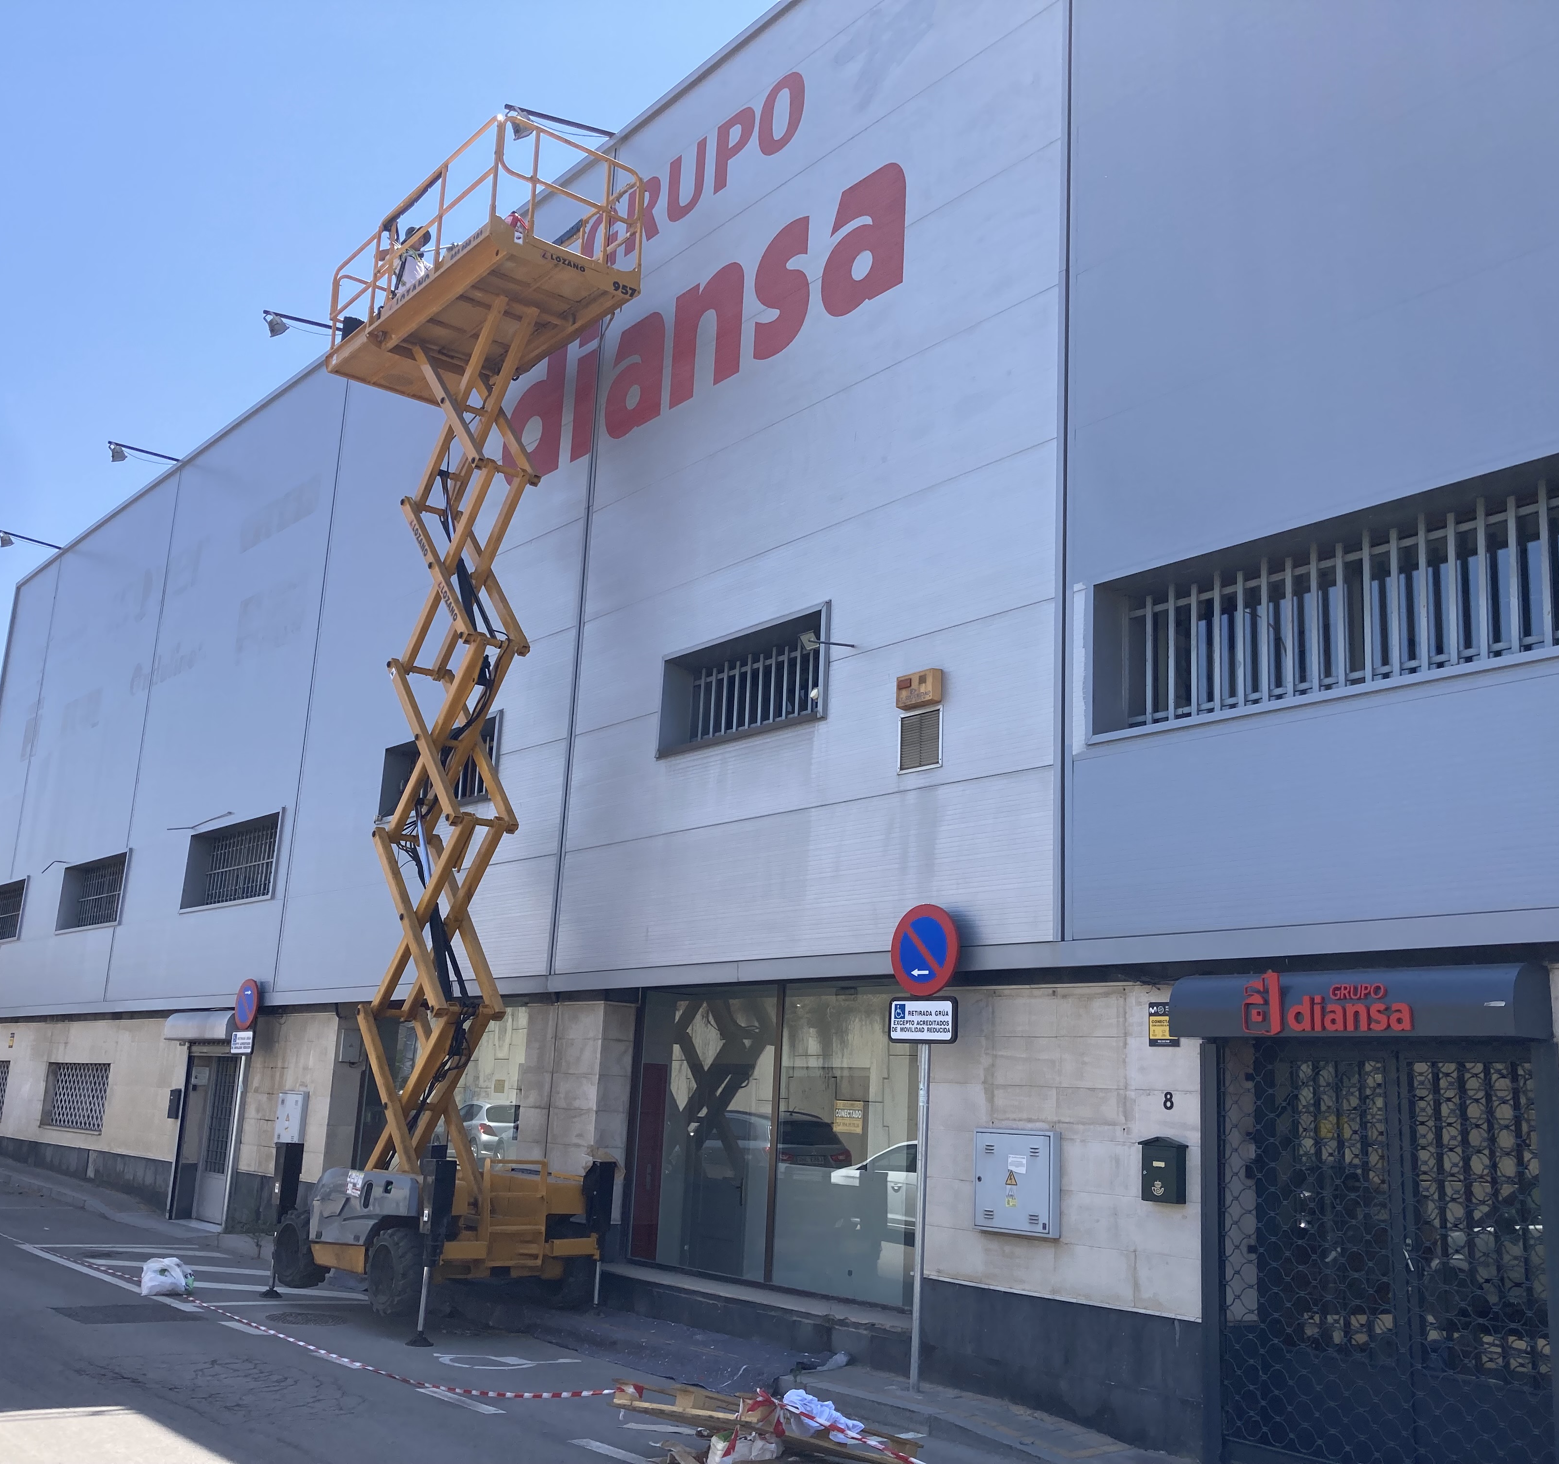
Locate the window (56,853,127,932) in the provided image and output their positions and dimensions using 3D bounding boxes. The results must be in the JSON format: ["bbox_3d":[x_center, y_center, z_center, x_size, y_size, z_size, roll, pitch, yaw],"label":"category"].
[{"bbox_3d":[-10.962,2.652,25.479,0.300,1.110,3.200,14,-17,-38],"label":"window"}]

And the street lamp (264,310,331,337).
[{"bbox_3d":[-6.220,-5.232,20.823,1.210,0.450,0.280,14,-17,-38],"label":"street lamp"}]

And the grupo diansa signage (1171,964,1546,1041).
[{"bbox_3d":[2.894,1.390,8.062,0.360,0.367,1.920,13,-17,-38],"label":"grupo diansa signage"}]

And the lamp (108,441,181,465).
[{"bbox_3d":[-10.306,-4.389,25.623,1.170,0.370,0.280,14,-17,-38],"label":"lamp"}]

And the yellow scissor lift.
[{"bbox_3d":[-2.929,-0.203,14.286,1.830,10.156,3.875,13,-17,-38],"label":"yellow scissor lift"}]

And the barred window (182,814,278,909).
[{"bbox_3d":[-7.080,1.755,20.667,0.310,1.063,3.022,13,-17,-38],"label":"barred window"}]

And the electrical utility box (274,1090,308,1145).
[{"bbox_3d":[-5.579,4.426,18.061,0.085,0.570,0.635,14,-17,-38],"label":"electrical utility box"}]

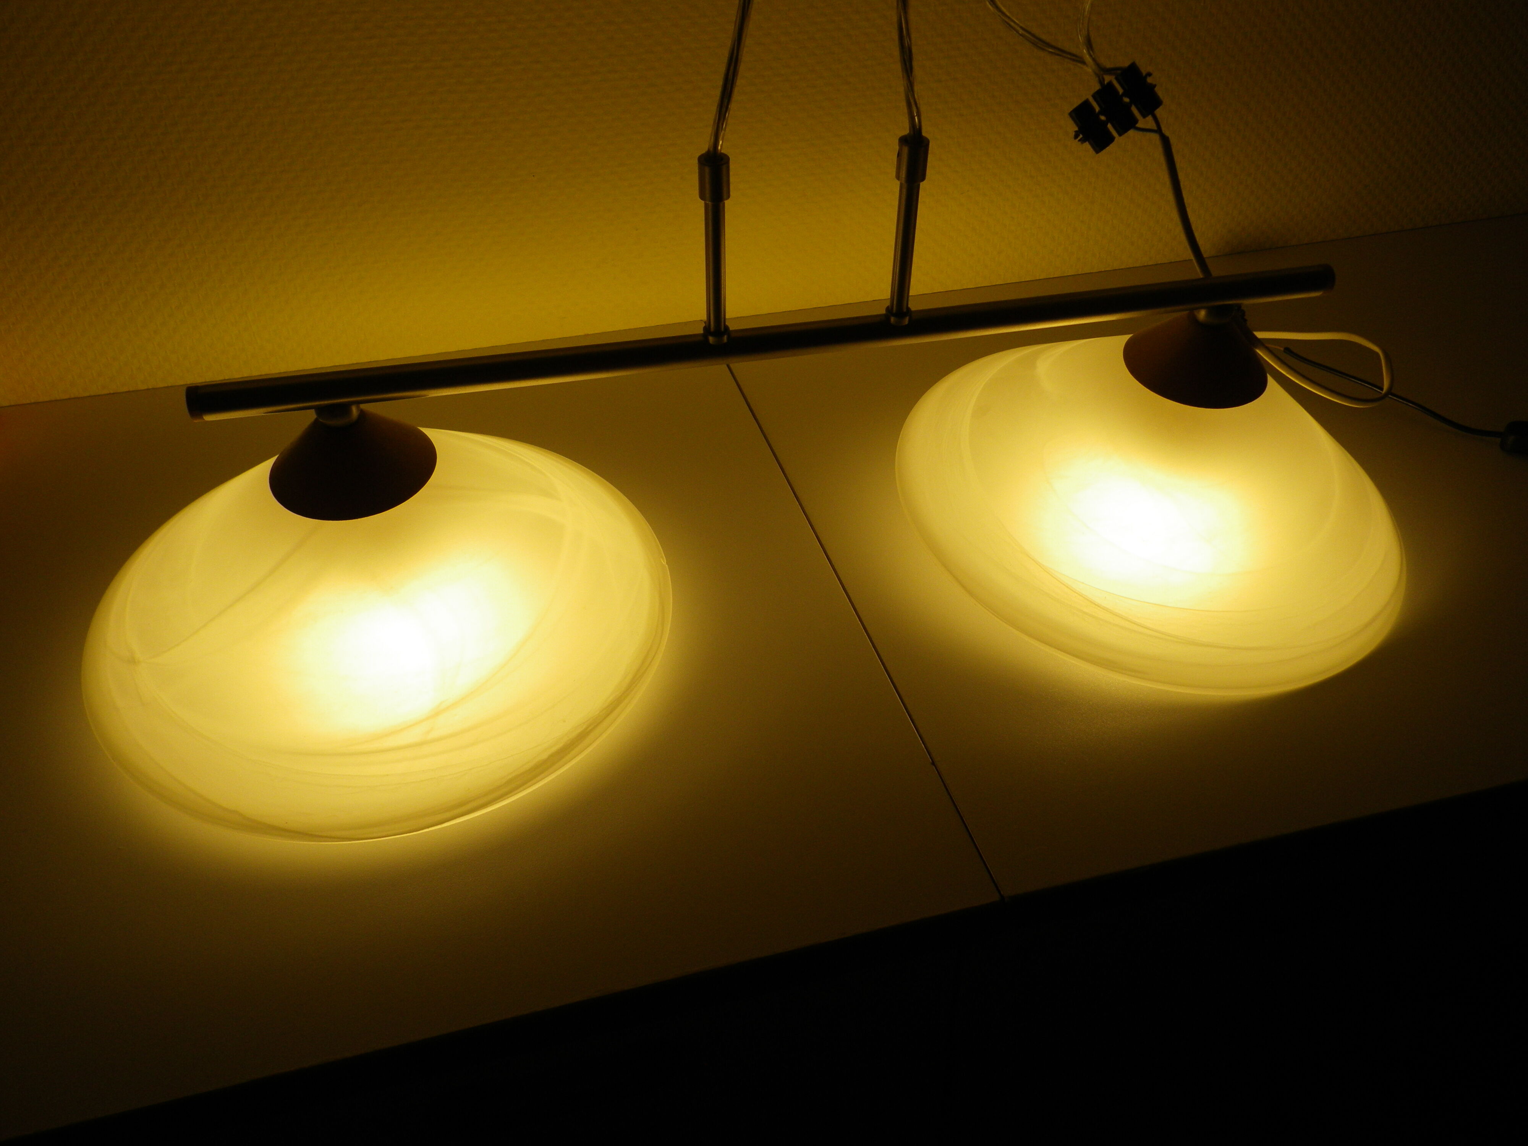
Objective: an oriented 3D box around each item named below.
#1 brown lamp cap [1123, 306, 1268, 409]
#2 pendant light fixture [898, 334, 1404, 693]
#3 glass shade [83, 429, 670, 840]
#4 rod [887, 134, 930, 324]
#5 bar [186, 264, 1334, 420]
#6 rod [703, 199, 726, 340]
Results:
[{"bbox_3d":[0.244,-0.129,0.680,0.081,0.037,0.081,3,43,-3],"label":"brown lamp cap"},{"bbox_3d":[0.237,-0.078,0.728,0.310,0.124,0.310,-5,44,-11],"label":"pendant light fixture"},{"bbox_3d":[-0.207,-0.013,0.656,0.310,0.124,0.310,-7,42,-10],"label":"glass shade"},{"bbox_3d":[0.070,-0.166,0.597,0.014,0.092,0.014,-8,42,-9],"label":"rod"},{"bbox_3d":[0.019,-0.119,0.624,0.589,0.017,0.017,-8,42,-9],"label":"bar"},{"bbox_3d":[-0.023,-0.145,0.590,0.011,0.071,0.011,-8,42,-9],"label":"rod"}]

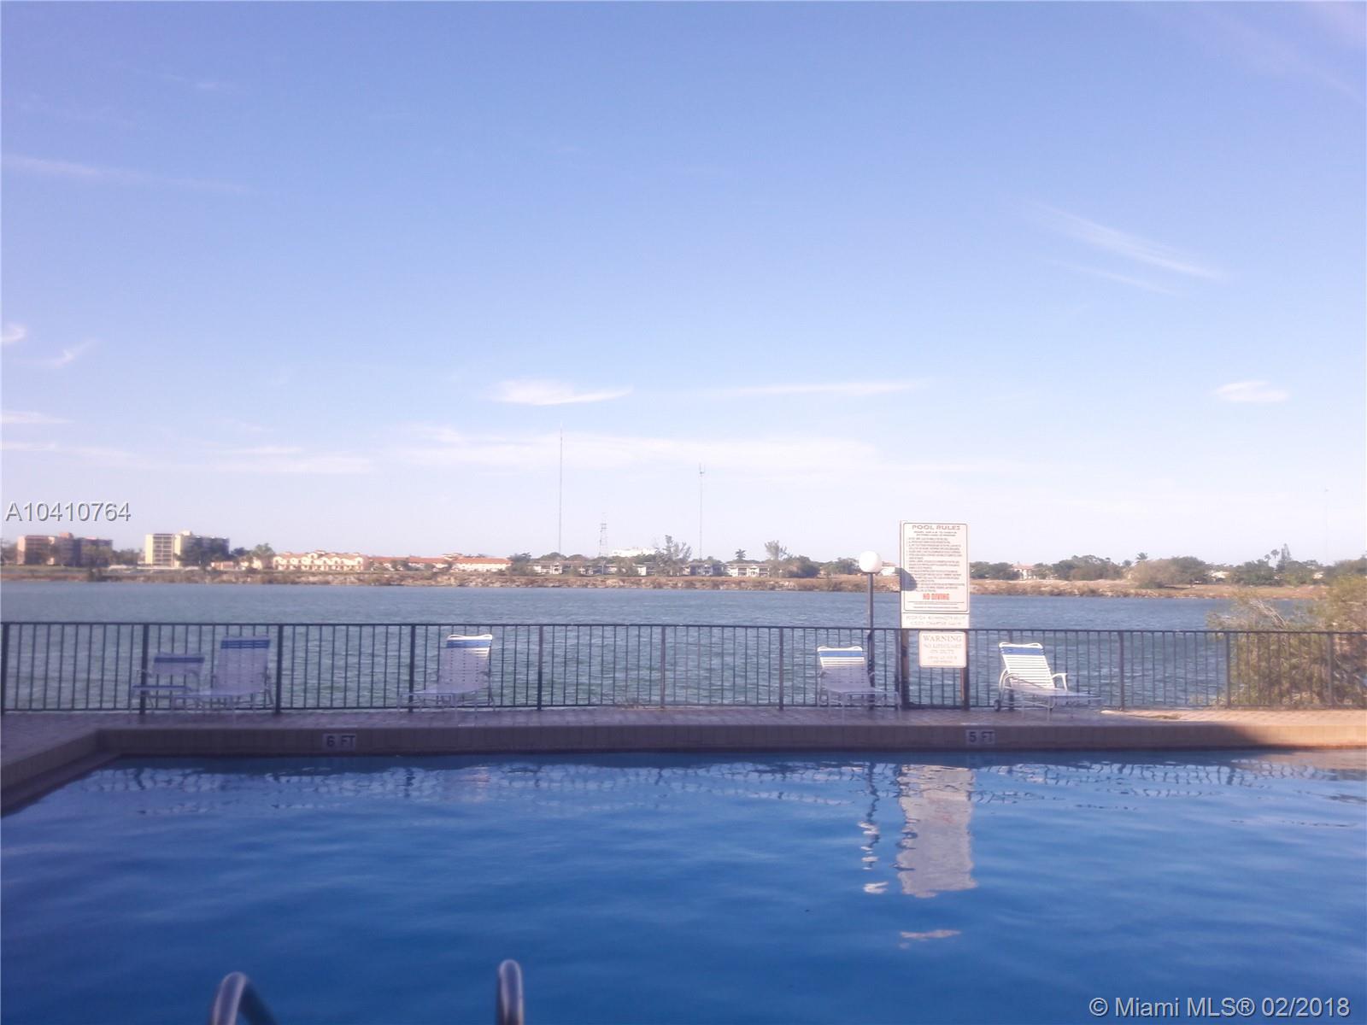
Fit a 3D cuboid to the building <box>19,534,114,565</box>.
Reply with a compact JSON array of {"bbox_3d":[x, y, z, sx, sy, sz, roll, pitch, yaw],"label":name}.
[{"bbox_3d":[-357.582,21.943,640.000,15.000,19.500,45.000,-2,-5,40],"label":"building"}]

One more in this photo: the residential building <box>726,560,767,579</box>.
[{"bbox_3d":[32.770,30.137,580.000,22.000,7.800,12.000,1,-4,-10],"label":"residential building"}]

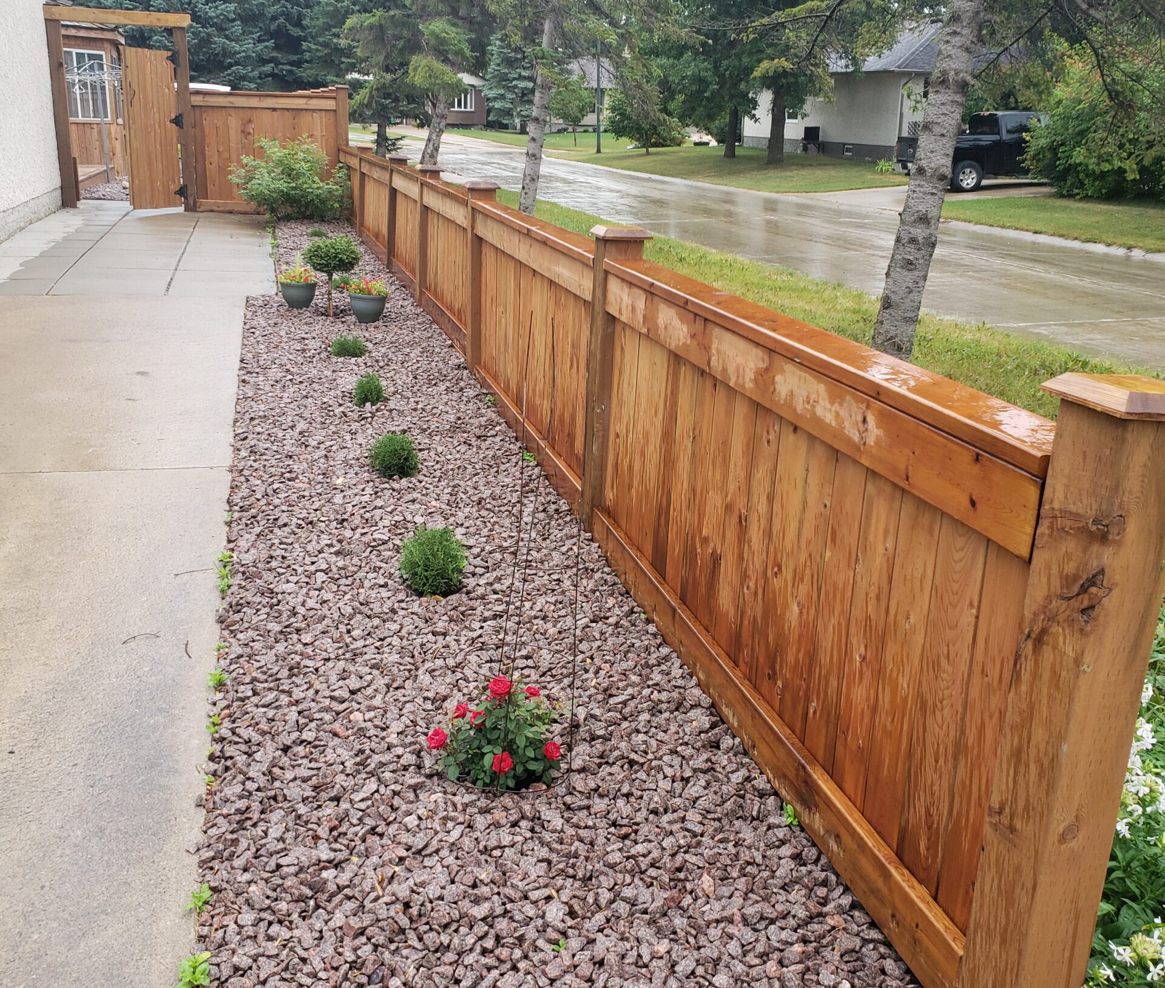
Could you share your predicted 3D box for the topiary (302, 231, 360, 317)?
[{"bbox_3d":[-1.657,-1.442,7.646,0.370,0.555,0.370,-2,18,-15],"label":"topiary"}]

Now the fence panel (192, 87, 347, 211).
[{"bbox_3d":[-3.777,-4.137,14.151,1.792,1.434,0.140,-2,18,-15],"label":"fence panel"}]

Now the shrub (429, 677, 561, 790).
[{"bbox_3d":[-0.196,0.539,2.622,0.305,0.250,0.280,-3,18,-14],"label":"shrub"}]

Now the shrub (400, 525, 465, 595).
[{"bbox_3d":[-0.471,0.208,3.665,0.210,0.220,0.210,-3,18,-14],"label":"shrub"}]

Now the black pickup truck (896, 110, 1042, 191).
[{"bbox_3d":[11.420,-9.250,31.450,5.850,1.890,2.030,-5,19,-13],"label":"black pickup truck"}]

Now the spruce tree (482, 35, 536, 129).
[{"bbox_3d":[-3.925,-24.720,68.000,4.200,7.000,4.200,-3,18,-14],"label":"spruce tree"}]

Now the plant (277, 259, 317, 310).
[{"bbox_3d":[-2.090,-1.534,8.550,0.310,0.390,0.310,-3,18,-14],"label":"plant"}]

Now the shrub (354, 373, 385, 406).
[{"bbox_3d":[-1.082,-0.526,5.913,0.160,0.175,0.160,-3,18,-14],"label":"shrub"}]

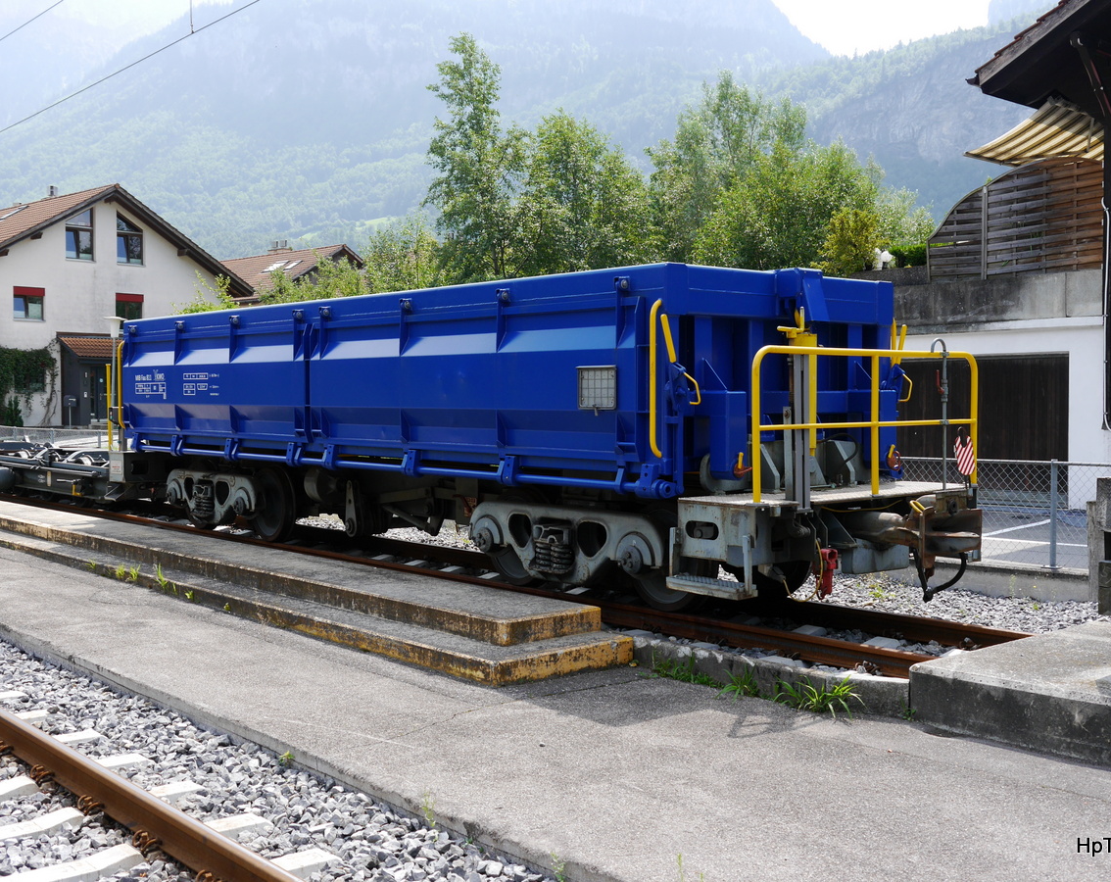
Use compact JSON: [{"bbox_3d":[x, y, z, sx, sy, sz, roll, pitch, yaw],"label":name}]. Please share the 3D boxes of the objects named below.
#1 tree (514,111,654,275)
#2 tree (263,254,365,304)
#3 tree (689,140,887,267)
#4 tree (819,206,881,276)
[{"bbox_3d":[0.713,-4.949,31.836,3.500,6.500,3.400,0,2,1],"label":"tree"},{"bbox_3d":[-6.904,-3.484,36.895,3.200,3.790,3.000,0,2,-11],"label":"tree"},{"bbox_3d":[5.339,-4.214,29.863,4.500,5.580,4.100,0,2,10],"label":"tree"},{"bbox_3d":[5.062,-3.320,22.191,1.120,1.470,1.100,0,2,13],"label":"tree"}]

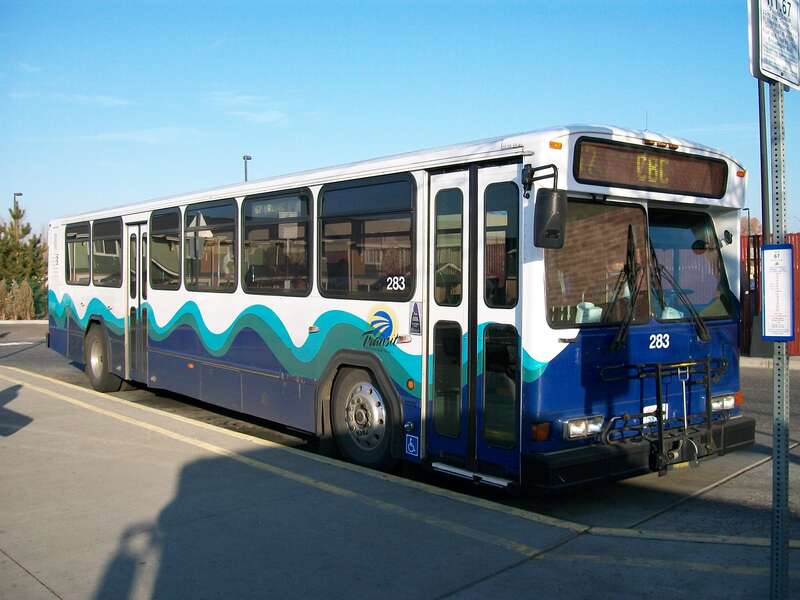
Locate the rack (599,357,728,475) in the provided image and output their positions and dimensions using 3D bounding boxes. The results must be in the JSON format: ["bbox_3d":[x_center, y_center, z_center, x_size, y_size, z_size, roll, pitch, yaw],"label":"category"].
[{"bbox_3d":[1.885,0.832,5.919,1.440,0.762,0.310,-1,2,-37],"label":"rack"}]

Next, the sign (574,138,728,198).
[{"bbox_3d":[1.917,-0.972,6.302,1.909,0.311,0.110,-1,2,-37],"label":"sign"}]

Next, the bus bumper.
[{"bbox_3d":[1.935,1.143,6.365,2.610,0.206,0.270,-1,2,-37],"label":"bus bumper"}]

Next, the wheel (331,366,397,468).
[{"bbox_3d":[-0.191,1.008,7.289,0.300,1.030,1.030,-1,2,-37],"label":"wheel"}]

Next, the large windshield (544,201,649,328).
[{"bbox_3d":[1.413,-0.251,5.918,1.115,0.899,0.100,-1,2,-37],"label":"large windshield"}]

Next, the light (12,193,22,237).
[{"bbox_3d":[-26.692,-3.860,58.109,0.620,7.132,0.350,0,2,0],"label":"light"}]

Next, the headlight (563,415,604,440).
[{"bbox_3d":[1.258,0.886,5.819,0.385,0.150,0.120,-1,2,-37],"label":"headlight"}]

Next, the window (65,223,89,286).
[{"bbox_3d":[-5.253,-0.752,13.637,0.060,1.035,1.333,-1,2,-37],"label":"window"}]

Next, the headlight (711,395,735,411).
[{"bbox_3d":[2.585,0.828,6.694,0.381,0.128,0.090,-1,2,-37],"label":"headlight"}]

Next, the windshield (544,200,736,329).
[{"bbox_3d":[1.892,-0.270,6.402,2.330,0.950,0.180,-1,2,-37],"label":"windshield"}]

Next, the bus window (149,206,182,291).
[{"bbox_3d":[-2.987,-0.647,10.679,0.060,1.035,1.054,-1,2,-37],"label":"bus window"}]

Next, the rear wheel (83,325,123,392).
[{"bbox_3d":[-4.605,0.865,13.085,0.320,1.030,1.030,-1,2,-37],"label":"rear wheel"}]

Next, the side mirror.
[{"bbox_3d":[0.938,-0.505,5.152,0.210,0.375,0.110,0,2,-10],"label":"side mirror"}]

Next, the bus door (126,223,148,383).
[{"bbox_3d":[-3.577,0.037,11.325,0.080,2.164,0.839,-1,2,-37],"label":"bus door"}]

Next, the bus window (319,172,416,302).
[{"bbox_3d":[-0.310,-0.512,7.040,0.060,1.023,1.432,-1,2,-37],"label":"bus window"}]

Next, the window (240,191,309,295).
[{"bbox_3d":[-1.240,-0.554,8.255,0.060,1.022,1.412,-1,2,-37],"label":"window"}]

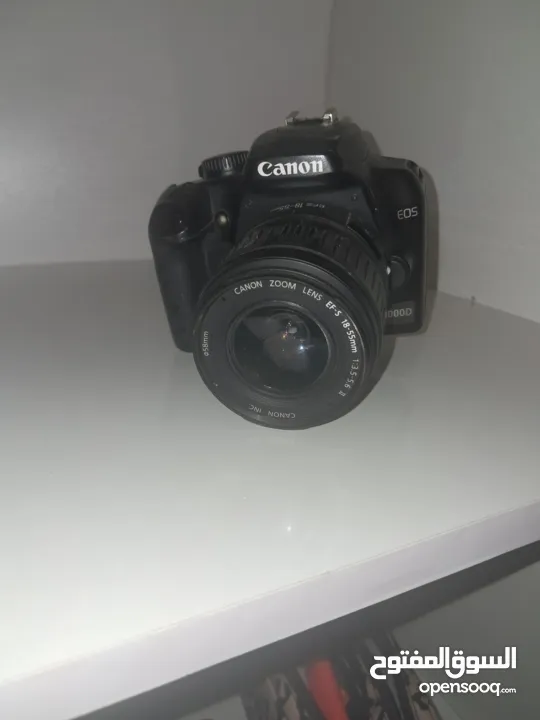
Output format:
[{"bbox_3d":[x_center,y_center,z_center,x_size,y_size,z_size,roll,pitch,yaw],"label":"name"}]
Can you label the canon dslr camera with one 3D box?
[{"bbox_3d":[0.003,-0.042,0.238,0.126,0.098,0.129,0,32,11],"label":"canon dslr camera"}]

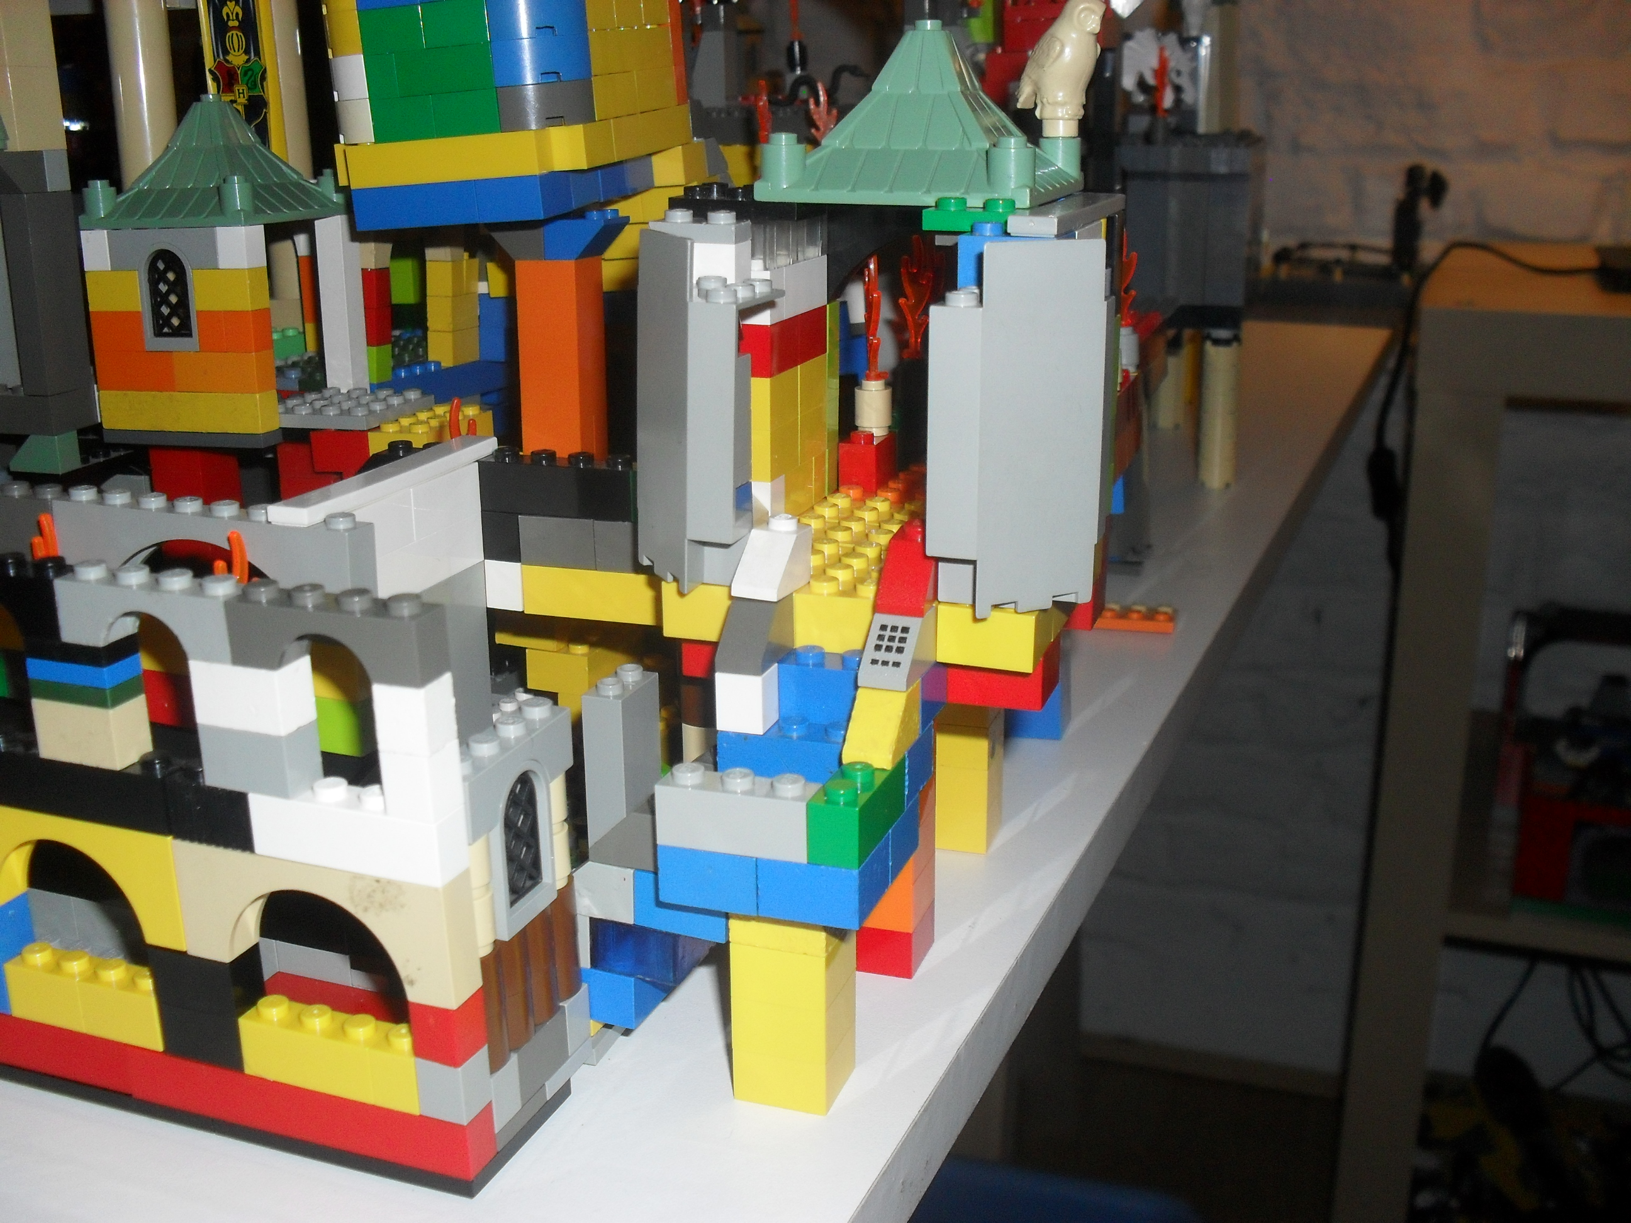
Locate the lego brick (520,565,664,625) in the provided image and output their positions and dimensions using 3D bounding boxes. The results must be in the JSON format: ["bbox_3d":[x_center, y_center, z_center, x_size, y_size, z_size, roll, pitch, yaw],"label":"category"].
[{"bbox_3d":[-0.037,-0.005,0.300,0.032,0.011,0.009,5,17,19],"label":"lego brick"}]

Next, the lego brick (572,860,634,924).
[{"bbox_3d":[-0.034,0.043,0.269,0.016,0.010,0.010,5,17,20],"label":"lego brick"}]

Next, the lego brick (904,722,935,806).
[{"bbox_3d":[0.010,0.024,0.271,0.014,0.011,0.016,5,17,19],"label":"lego brick"}]

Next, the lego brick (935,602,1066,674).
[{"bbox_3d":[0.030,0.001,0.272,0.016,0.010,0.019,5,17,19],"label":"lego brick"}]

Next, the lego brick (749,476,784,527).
[{"bbox_3d":[-0.010,-0.021,0.307,0.008,0.011,0.008,4,17,18],"label":"lego brick"}]

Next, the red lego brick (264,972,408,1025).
[{"bbox_3d":[-0.077,0.067,0.286,0.032,0.011,0.008,6,18,21],"label":"red lego brick"}]

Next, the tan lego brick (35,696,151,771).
[{"bbox_3d":[-0.110,0.018,0.252,0.016,0.010,0.008,5,17,19],"label":"tan lego brick"}]

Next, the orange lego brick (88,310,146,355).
[{"bbox_3d":[-0.169,-0.070,0.407,0.016,0.011,0.008,5,17,19],"label":"orange lego brick"}]

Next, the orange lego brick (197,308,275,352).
[{"bbox_3d":[-0.140,-0.068,0.398,0.016,0.011,0.008,4,14,20],"label":"orange lego brick"}]

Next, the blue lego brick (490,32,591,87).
[{"bbox_3d":[-0.061,-0.123,0.365,0.016,0.011,0.016,1,21,18],"label":"blue lego brick"}]

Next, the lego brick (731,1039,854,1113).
[{"bbox_3d":[-0.003,0.075,0.279,0.016,0.010,0.016,5,16,18],"label":"lego brick"}]

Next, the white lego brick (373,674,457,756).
[{"bbox_3d":[-0.054,0.013,0.224,0.008,0.010,0.008,5,17,20],"label":"white lego brick"}]

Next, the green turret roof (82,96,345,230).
[{"bbox_3d":[-0.146,-0.111,0.404,0.048,0.032,0.048,5,17,18],"label":"green turret roof"}]

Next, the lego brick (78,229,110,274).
[{"bbox_3d":[-0.169,-0.087,0.394,0.008,0.010,0.008,4,15,18],"label":"lego brick"}]

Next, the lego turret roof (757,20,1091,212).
[{"bbox_3d":[0.020,-0.089,0.293,0.048,0.030,0.048,6,19,18],"label":"lego turret roof"}]

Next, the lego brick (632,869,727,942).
[{"bbox_3d":[-0.020,0.045,0.269,0.016,0.011,0.012,4,17,18],"label":"lego brick"}]

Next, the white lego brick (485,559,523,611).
[{"bbox_3d":[-0.058,-0.006,0.320,0.008,0.010,0.008,5,17,19],"label":"white lego brick"}]

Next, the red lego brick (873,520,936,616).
[{"bbox_3d":[0.016,-0.006,0.267,0.008,0.011,0.016,5,17,19],"label":"red lego brick"}]

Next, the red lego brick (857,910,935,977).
[{"bbox_3d":[0.013,0.061,0.314,0.016,0.010,0.016,5,17,19],"label":"red lego brick"}]

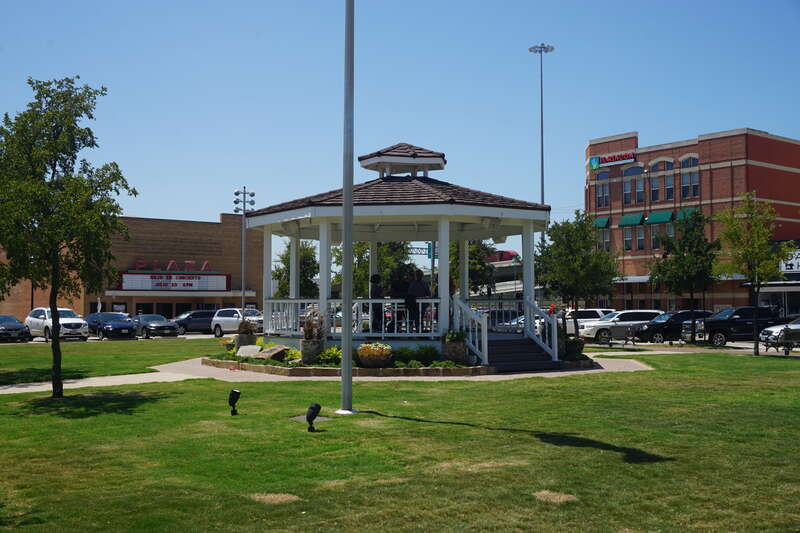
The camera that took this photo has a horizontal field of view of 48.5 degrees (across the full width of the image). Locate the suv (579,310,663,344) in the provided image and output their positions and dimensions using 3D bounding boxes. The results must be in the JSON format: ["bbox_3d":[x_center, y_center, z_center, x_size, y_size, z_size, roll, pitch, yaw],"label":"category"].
[{"bbox_3d":[12.200,3.277,49.409,4.850,1.830,1.930,1,-2,-23],"label":"suv"}]

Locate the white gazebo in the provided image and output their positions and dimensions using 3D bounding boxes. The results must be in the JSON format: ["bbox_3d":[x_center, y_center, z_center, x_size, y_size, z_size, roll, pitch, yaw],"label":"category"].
[{"bbox_3d":[0.297,-0.493,23.758,7.900,5.850,8.500,2,-3,-37],"label":"white gazebo"}]

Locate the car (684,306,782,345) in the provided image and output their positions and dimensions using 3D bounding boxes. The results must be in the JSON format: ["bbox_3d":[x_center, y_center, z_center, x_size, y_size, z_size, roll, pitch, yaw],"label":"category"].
[{"bbox_3d":[17.313,2.947,44.320,5.800,1.880,2.020,1,-2,-15],"label":"car"}]

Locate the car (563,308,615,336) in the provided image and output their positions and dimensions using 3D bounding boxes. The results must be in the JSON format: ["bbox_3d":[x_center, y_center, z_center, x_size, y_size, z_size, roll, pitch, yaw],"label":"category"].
[{"bbox_3d":[11.816,3.587,55.902,4.900,1.820,1.920,1,-2,-22],"label":"car"}]

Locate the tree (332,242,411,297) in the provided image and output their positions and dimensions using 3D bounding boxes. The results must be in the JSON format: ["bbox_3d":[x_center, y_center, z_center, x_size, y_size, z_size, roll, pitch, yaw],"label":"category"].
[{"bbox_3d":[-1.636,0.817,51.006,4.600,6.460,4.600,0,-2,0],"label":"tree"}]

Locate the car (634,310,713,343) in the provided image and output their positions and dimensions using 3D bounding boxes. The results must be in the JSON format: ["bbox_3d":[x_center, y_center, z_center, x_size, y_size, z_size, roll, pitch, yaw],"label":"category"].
[{"bbox_3d":[14.720,3.308,47.907,4.750,1.650,1.880,1,-2,-22],"label":"car"}]

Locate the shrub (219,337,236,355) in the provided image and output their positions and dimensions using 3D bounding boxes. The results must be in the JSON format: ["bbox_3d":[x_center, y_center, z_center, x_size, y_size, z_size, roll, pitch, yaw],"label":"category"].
[{"bbox_3d":[-4.657,2.150,24.135,0.520,0.490,0.520,0,-2,0],"label":"shrub"}]

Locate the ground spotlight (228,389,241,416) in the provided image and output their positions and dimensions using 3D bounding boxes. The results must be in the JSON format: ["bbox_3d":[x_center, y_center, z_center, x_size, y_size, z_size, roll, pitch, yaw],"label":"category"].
[{"bbox_3d":[-2.240,1.857,11.986,0.160,0.350,0.130,1,-2,-16],"label":"ground spotlight"}]

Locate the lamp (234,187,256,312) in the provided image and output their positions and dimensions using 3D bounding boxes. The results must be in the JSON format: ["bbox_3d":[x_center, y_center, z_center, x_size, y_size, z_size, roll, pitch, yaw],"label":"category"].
[{"bbox_3d":[-7.900,-0.132,45.040,1.250,7.800,0.450,2,-3,-37],"label":"lamp"}]

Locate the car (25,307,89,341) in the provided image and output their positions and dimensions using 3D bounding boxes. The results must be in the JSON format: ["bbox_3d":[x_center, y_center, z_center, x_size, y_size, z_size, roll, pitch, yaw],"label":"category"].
[{"bbox_3d":[-19.246,3.212,49.413,1.980,1.820,5.100,2,-3,-37],"label":"car"}]

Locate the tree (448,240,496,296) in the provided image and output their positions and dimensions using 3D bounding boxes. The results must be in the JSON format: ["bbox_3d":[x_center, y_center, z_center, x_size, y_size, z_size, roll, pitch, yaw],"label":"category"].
[{"bbox_3d":[4.243,0.942,52.003,3.900,6.600,3.900,0,-2,0],"label":"tree"}]

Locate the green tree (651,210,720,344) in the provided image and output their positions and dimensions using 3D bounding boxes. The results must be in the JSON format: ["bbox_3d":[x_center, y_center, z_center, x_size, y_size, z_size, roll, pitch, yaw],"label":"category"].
[{"bbox_3d":[13.173,0.496,41.011,3.300,6.160,3.300,0,-2,0],"label":"green tree"}]

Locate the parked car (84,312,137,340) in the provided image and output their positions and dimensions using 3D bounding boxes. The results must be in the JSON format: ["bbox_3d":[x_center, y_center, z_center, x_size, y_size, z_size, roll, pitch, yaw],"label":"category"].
[{"bbox_3d":[-16.400,3.332,49.908,1.840,1.460,4.800,2,-3,-35],"label":"parked car"}]

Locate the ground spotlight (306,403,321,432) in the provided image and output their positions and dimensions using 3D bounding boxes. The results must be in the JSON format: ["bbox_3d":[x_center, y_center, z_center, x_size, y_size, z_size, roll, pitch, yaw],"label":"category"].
[{"bbox_3d":[-1.038,1.803,10.537,0.130,0.345,0.175,-1,-3,27],"label":"ground spotlight"}]

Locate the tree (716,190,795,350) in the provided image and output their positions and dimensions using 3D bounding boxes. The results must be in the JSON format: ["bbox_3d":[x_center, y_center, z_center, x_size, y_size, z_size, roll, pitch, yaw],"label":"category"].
[{"bbox_3d":[12.584,0.266,31.513,2.750,5.780,2.750,0,-2,0],"label":"tree"}]

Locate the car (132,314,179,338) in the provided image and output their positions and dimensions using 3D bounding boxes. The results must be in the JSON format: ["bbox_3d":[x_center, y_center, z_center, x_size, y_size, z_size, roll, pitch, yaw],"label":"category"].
[{"bbox_3d":[-14.800,3.550,52.901,1.880,1.400,4.750,2,-3,-35],"label":"car"}]

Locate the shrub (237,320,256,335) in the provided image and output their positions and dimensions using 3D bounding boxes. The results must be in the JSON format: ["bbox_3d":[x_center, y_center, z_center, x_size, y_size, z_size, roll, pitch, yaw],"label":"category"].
[{"bbox_3d":[-3.943,1.577,22.856,0.480,0.370,0.480,0,-2,0],"label":"shrub"}]

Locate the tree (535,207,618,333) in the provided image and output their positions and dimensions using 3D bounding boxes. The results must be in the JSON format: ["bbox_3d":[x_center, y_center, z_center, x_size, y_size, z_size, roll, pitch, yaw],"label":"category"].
[{"bbox_3d":[8.938,0.468,45.015,4.000,6.610,4.000,0,-2,0],"label":"tree"}]

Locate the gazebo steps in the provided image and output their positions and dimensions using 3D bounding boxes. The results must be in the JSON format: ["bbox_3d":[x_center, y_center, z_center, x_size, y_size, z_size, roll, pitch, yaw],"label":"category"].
[{"bbox_3d":[2.584,2.078,20.836,2.300,0.670,1.200,2,-3,-37],"label":"gazebo steps"}]

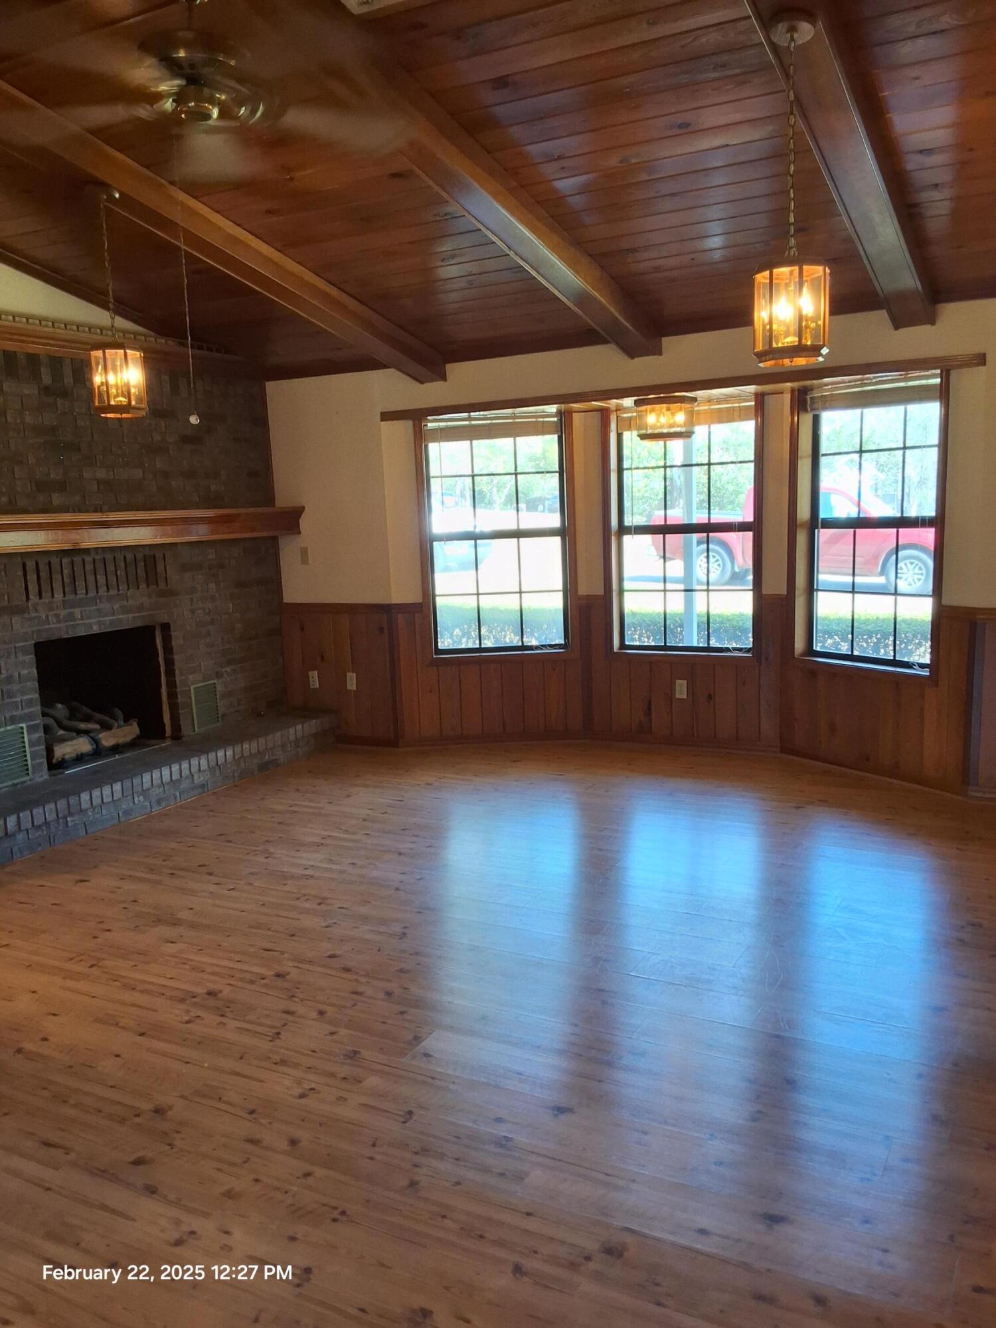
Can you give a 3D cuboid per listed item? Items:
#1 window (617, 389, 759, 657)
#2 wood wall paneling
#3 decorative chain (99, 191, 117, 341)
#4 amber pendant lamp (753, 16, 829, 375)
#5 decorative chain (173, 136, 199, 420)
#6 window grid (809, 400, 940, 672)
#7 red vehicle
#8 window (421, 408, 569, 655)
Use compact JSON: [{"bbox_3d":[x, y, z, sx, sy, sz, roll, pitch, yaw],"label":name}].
[{"bbox_3d":[1.135,-0.806,6.558,0.900,1.480,0.080,2,9,27],"label":"window"},{"bbox_3d":[0.609,0.075,6.511,4.290,0.930,0.680,2,9,28],"label":"wood wall paneling"},{"bbox_3d":[-1.570,-1.590,4.322,0.030,0.561,0.030,2,9,28],"label":"decorative chain"},{"bbox_3d":[0.839,-1.329,3.049,0.228,0.921,0.228,2,9,28],"label":"amber pendant lamp"},{"bbox_3d":[-0.927,-1.134,3.179,0.030,0.823,0.030,2,9,28],"label":"decorative chain"},{"bbox_3d":[2.004,-0.734,5.746,0.100,1.530,0.930,-7,10,-30],"label":"window grid"},{"bbox_3d":[5.680,-2.280,19.460,5.450,1.800,1.850,2,9,28],"label":"red vehicle"},{"bbox_3d":[-0.001,-0.818,6.821,0.920,1.530,0.100,-2,8,-1],"label":"window"}]

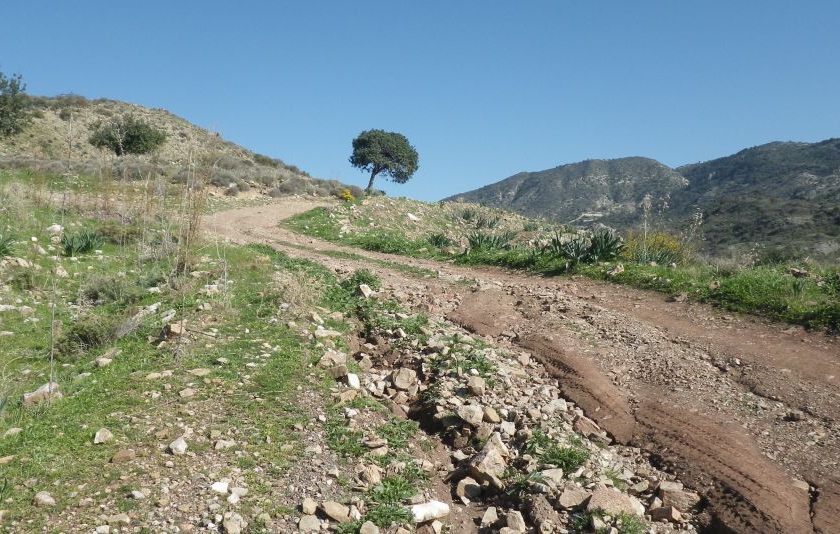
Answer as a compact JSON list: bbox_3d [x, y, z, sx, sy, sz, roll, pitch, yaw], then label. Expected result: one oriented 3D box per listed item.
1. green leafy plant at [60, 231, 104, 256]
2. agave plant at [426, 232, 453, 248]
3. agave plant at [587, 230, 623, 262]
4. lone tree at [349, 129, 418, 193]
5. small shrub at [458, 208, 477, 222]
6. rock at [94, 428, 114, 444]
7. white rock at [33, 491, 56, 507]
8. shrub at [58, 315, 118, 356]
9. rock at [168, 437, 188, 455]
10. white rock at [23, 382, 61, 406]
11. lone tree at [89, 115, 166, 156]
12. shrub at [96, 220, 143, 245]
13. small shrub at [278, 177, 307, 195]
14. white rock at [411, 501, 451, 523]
[{"bbox_3d":[-6.203,-0.433,13.000,0.800,0.480,0.650,-1,1,-26],"label":"green leafy plant"},{"bbox_3d":[0.433,-0.620,16.500,0.608,0.374,0.548,0,-2,0],"label":"agave plant"},{"bbox_3d":[3.480,-0.387,13.300,0.700,0.600,0.680,0,1,15],"label":"agave plant"},{"bbox_3d":[-2.484,-7.249,48.000,4.600,4.300,4.500,0,1,-3],"label":"lone tree"},{"bbox_3d":[1.549,-1.680,23.000,0.640,0.460,0.600,0,1,4],"label":"small shrub"},{"bbox_3d":[-2.132,1.142,4.750,0.120,0.090,0.100,-1,1,-24],"label":"rock"},{"bbox_3d":[-2.021,1.250,3.800,0.115,0.075,0.095,-1,1,-28],"label":"white rock"},{"bbox_3d":[-2.867,0.597,6.100,0.502,0.355,0.426,0,-2,0],"label":"shrub"},{"bbox_3d":[-1.561,1.155,4.550,0.120,0.105,0.100,0,1,-19],"label":"rock"},{"bbox_3d":[-2.944,0.998,5.500,0.290,0.155,0.210,-1,1,-28],"label":"white rock"},{"bbox_3d":[-19.461,-8.731,47.000,4.732,2.866,4.259,0,-2,0],"label":"lone tree"},{"bbox_3d":[-5.540,-0.636,13.000,0.885,0.442,0.708,0,-2,0],"label":"shrub"},{"bbox_3d":[-6.509,-4.161,36.000,1.531,0.919,1.302,0,-2,0],"label":"small shrub"},{"bbox_3d":[0.048,1.248,3.600,0.200,0.085,0.110,0,-2,-9],"label":"white rock"}]

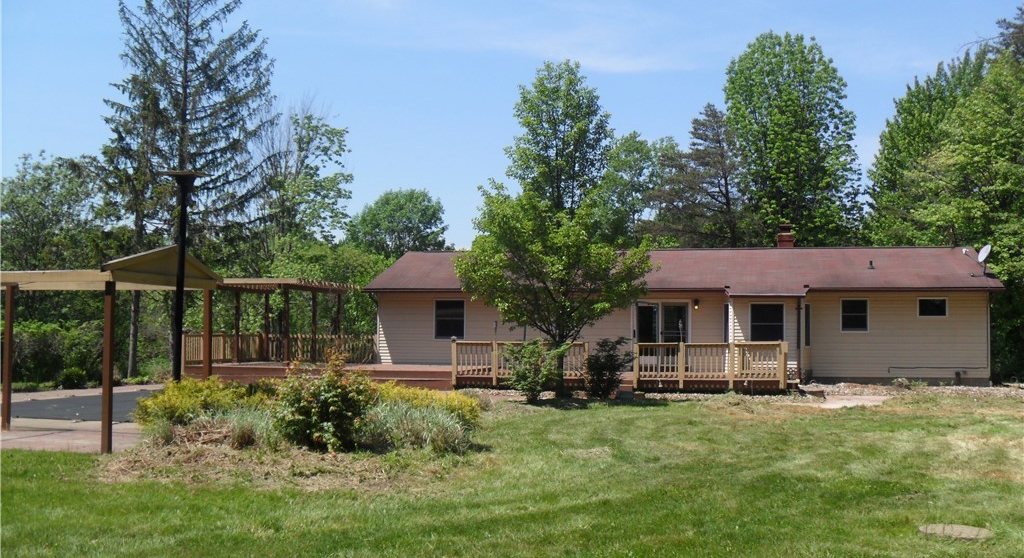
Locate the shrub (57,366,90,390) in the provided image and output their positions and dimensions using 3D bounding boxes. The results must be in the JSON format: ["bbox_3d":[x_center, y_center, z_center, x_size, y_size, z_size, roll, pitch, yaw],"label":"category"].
[{"bbox_3d":[-11.223,2.537,26.500,0.860,0.620,0.850,0,-2,0],"label":"shrub"}]

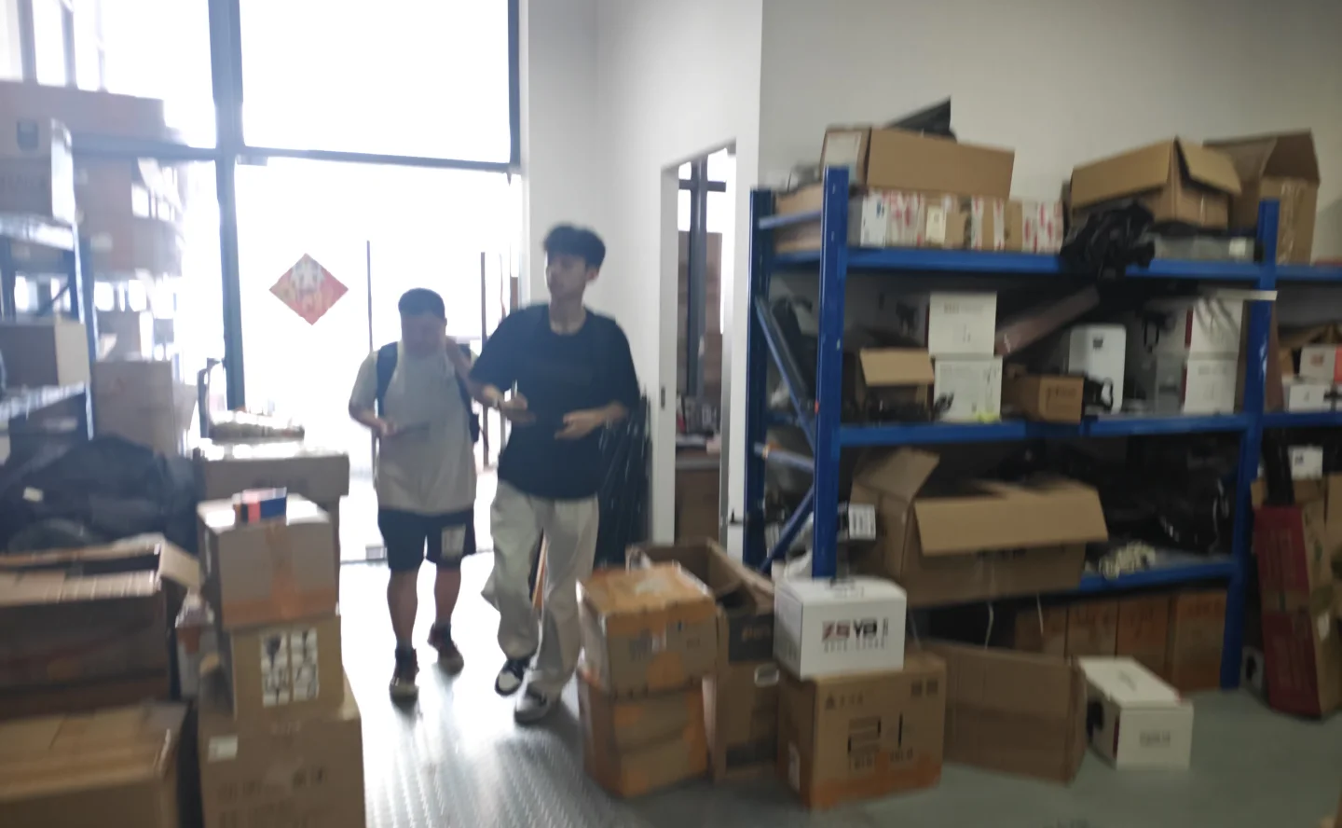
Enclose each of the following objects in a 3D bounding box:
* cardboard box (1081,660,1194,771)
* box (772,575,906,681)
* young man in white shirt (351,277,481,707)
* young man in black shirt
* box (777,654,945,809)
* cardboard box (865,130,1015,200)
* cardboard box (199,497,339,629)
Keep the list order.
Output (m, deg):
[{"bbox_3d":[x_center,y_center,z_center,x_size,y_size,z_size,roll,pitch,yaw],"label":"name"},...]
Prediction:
[{"bbox_3d":[1.628,1.059,3.296,0.232,0.228,0.378,1,6,3],"label":"cardboard box"},{"bbox_3d":[0.535,0.676,2.974,0.353,0.242,0.219,-1,7,-17],"label":"box"},{"bbox_3d":[-0.996,0.296,3.697,0.498,1.601,0.438,1,6,-1],"label":"young man in white shirt"},{"bbox_3d":[-0.439,0.226,3.489,0.604,1.797,0.438,2,6,13],"label":"young man in black shirt"},{"bbox_3d":[0.613,0.993,3.028,0.480,0.397,0.249,-2,7,-21],"label":"box"},{"bbox_3d":[0.901,-0.866,3.335,0.740,0.189,0.234,-3,7,-32],"label":"cardboard box"},{"bbox_3d":[-1.064,0.375,2.447,0.275,0.231,0.378,-3,7,-31],"label":"cardboard box"}]

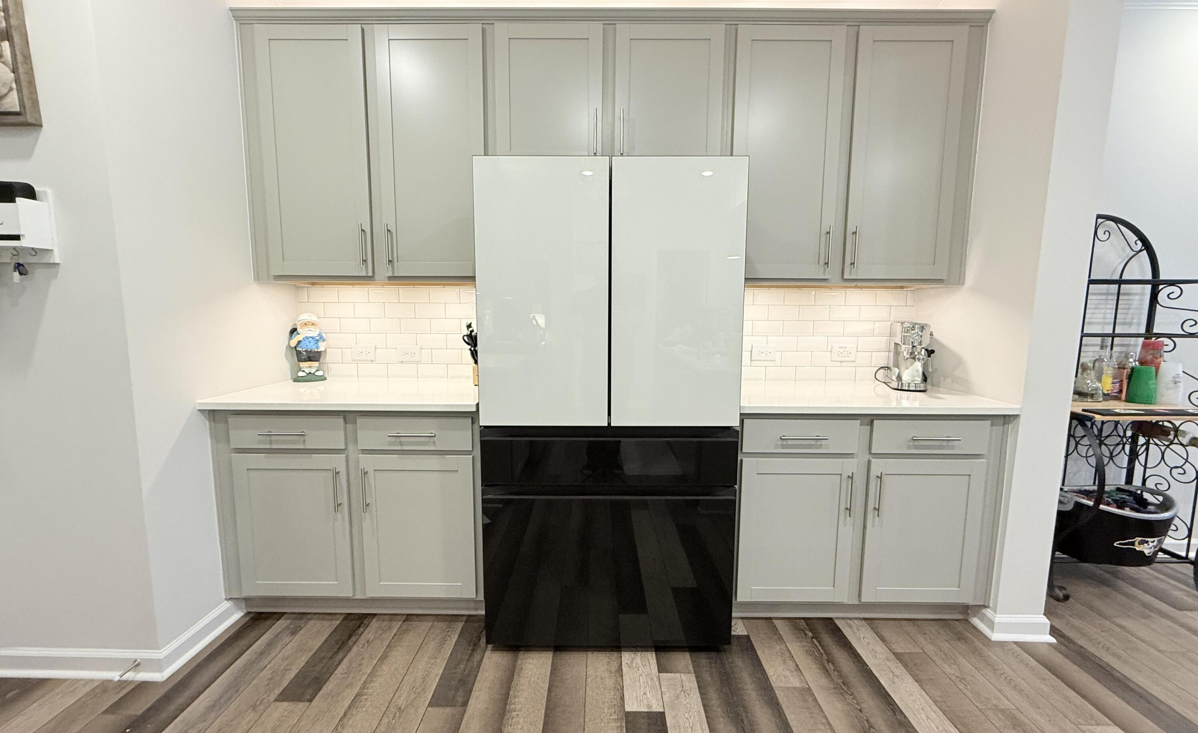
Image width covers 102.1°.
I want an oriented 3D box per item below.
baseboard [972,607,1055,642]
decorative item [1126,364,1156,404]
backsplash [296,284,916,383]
[{"bbox_3d":[1.653,1.008,1.958,0.245,0.104,0.170,0,6,0],"label":"baseboard"},{"bbox_3d":[2.605,0.084,2.320,0.100,0.184,0.100,0,6,0],"label":"decorative item"},{"bbox_3d":[0.033,-0.163,2.473,3.133,0.475,0.012,0,6,0],"label":"backsplash"}]

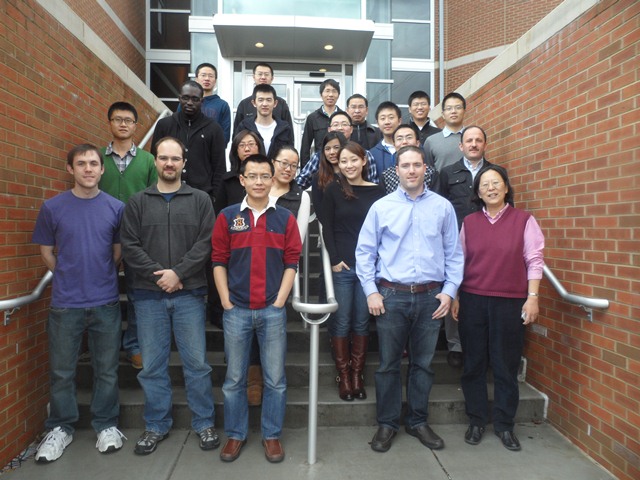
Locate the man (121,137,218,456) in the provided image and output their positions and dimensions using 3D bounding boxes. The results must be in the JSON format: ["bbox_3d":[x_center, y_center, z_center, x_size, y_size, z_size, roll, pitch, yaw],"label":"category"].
[{"bbox_3d":[-0.906,0.319,2.921,0.570,1.870,0.370,0,1,-11],"label":"man"}]

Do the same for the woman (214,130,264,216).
[{"bbox_3d":[-0.552,0.056,3.462,0.470,1.656,0.320,0,1,-7],"label":"woman"}]

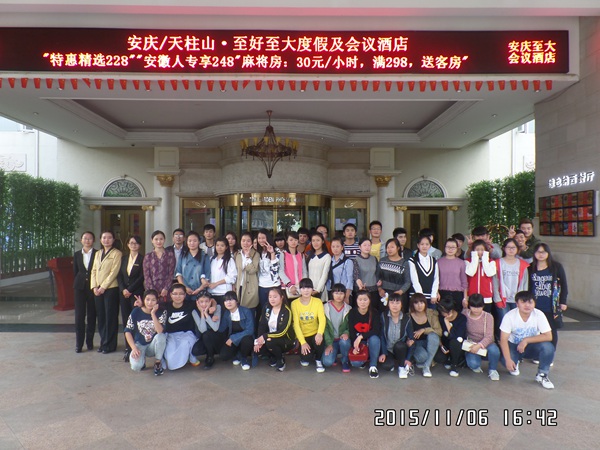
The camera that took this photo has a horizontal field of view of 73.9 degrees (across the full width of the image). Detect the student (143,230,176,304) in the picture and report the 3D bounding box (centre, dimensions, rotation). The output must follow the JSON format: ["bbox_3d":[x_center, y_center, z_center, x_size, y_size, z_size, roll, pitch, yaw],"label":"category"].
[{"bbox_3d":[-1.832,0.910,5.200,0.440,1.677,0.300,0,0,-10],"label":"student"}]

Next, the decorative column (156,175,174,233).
[{"bbox_3d":[-4.704,0.015,14.100,0.600,3.602,0.600,0,0,0],"label":"decorative column"}]

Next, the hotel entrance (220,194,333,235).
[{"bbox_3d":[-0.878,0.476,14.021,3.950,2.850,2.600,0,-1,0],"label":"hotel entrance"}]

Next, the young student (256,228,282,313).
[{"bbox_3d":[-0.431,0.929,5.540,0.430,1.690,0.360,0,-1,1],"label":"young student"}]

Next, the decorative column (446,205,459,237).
[{"bbox_3d":[5.449,0.552,14.200,0.400,2.529,0.360,0,0,0],"label":"decorative column"}]

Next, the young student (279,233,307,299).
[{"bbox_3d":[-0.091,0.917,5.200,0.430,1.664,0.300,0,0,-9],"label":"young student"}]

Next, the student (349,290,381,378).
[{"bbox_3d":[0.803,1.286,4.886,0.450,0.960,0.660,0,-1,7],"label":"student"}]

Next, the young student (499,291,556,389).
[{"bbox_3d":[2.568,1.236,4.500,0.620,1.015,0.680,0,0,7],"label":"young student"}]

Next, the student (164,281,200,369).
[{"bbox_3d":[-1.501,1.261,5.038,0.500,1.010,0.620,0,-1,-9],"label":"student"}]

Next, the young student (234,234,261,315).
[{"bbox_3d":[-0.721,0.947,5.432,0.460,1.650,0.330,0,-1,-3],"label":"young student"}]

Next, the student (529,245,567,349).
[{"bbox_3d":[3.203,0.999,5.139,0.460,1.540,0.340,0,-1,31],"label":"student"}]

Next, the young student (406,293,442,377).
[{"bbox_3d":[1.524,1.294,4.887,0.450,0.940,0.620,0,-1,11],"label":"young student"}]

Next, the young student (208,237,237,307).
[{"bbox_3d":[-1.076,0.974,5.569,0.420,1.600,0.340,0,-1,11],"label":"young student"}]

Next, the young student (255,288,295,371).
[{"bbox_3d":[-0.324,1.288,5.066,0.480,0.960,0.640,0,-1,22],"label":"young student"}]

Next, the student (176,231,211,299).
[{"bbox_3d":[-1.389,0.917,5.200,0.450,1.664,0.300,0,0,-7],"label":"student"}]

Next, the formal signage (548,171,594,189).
[{"bbox_3d":[5.790,-0.954,8.550,0.070,0.220,1.420,0,-1,0],"label":"formal signage"}]

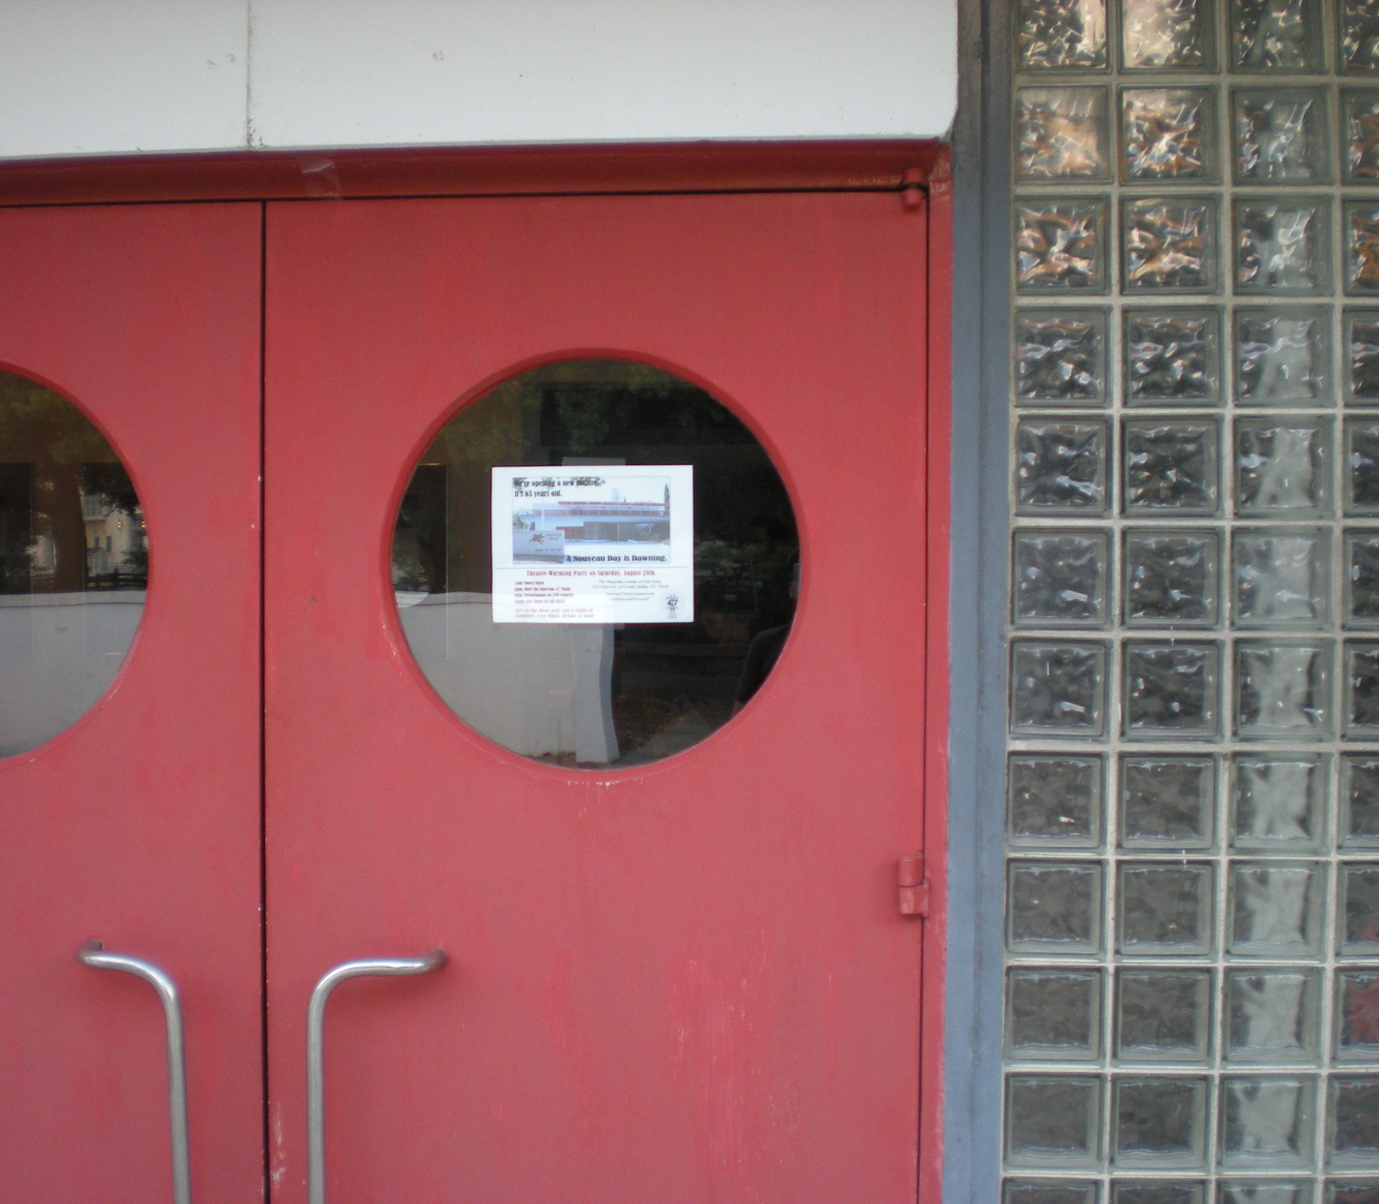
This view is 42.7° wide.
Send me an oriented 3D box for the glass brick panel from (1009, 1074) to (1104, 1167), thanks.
[{"bbox_3d":[0.508,0.720,2.484,0.143,0.143,0.088,0,2,4],"label":"glass brick panel"}]

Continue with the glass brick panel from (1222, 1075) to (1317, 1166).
[{"bbox_3d":[0.799,0.715,2.463,0.143,0.143,0.088,0,2,4],"label":"glass brick panel"}]

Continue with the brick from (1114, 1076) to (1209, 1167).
[{"bbox_3d":[0.648,0.709,2.453,0.140,0.140,0.090,0,1,4],"label":"brick"}]

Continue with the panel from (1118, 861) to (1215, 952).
[{"bbox_3d":[0.654,0.414,2.447,0.140,0.140,0.090,0,1,4],"label":"panel"}]

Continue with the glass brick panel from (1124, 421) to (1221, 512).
[{"bbox_3d":[0.656,-0.184,2.425,0.140,0.140,0.085,0,1,3],"label":"glass brick panel"}]

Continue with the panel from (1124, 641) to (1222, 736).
[{"bbox_3d":[0.658,0.116,2.431,0.140,0.140,0.085,0,1,3],"label":"panel"}]

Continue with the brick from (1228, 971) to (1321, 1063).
[{"bbox_3d":[0.801,0.566,2.456,0.142,0.142,0.090,0,2,4],"label":"brick"}]

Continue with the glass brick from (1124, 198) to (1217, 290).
[{"bbox_3d":[0.657,-0.486,2.433,0.142,0.142,0.090,0,2,4],"label":"glass brick"}]

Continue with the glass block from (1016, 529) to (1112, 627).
[{"bbox_3d":[0.516,-0.034,2.468,0.143,0.143,0.088,0,2,4],"label":"glass block"}]

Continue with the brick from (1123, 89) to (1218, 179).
[{"bbox_3d":[0.652,-0.632,2.427,0.140,0.140,0.090,0,1,4],"label":"brick"}]

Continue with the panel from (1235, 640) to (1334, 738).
[{"bbox_3d":[0.808,0.117,2.422,0.140,0.140,0.085,0,1,3],"label":"panel"}]

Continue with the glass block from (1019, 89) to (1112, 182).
[{"bbox_3d":[0.513,-0.635,2.436,0.140,0.140,0.090,0,1,4],"label":"glass block"}]

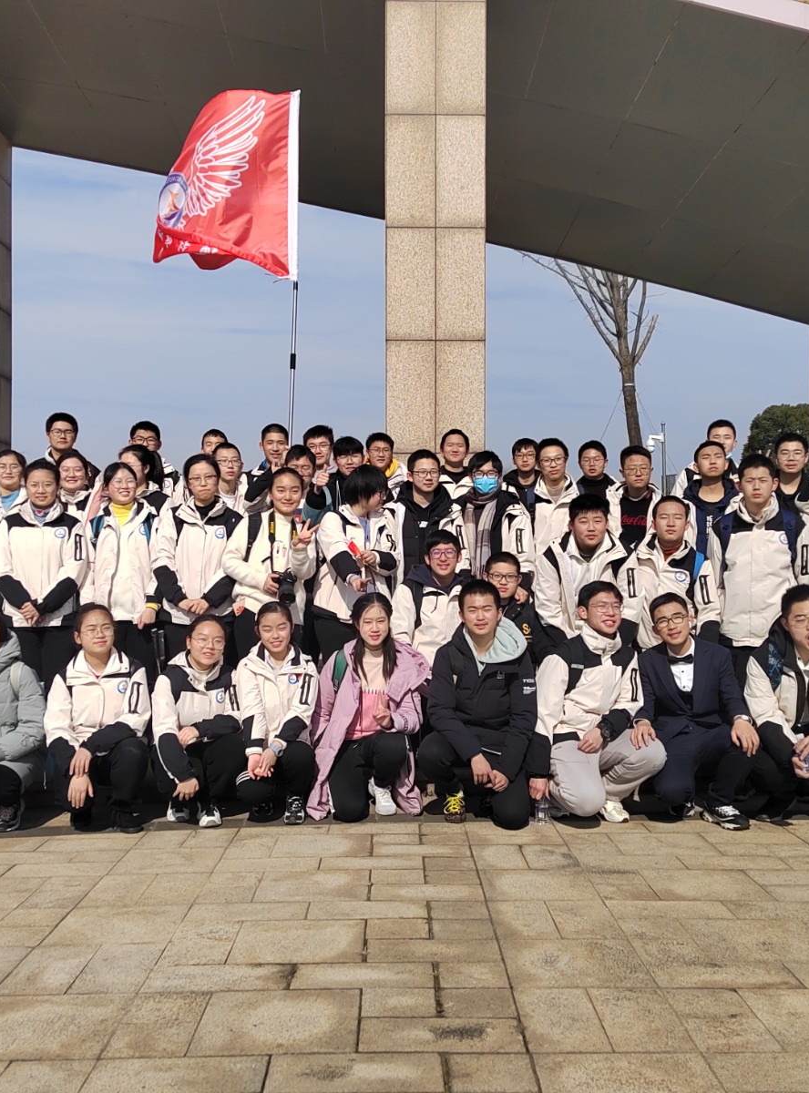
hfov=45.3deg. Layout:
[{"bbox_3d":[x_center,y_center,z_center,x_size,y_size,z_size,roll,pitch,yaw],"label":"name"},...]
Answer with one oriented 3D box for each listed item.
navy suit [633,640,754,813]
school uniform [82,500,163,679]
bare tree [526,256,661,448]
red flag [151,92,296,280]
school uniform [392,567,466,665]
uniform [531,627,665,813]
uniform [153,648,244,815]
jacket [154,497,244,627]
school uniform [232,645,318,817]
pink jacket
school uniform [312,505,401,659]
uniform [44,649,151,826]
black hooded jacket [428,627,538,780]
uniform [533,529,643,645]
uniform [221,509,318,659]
[{"bbox_3d":[1.320,0.804,4.500,0.540,0.790,0.600,0,-1,8],"label":"navy suit"},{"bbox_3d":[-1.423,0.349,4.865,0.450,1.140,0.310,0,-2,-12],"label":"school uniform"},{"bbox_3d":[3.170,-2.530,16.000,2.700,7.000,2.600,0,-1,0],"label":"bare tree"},{"bbox_3d":[-1.194,-2.412,6.450,0.950,1.220,0.450,0,-2,-6],"label":"red flag"},{"bbox_3d":[0.169,0.470,5.050,0.520,0.700,0.400,0,-1,0],"label":"school uniform"},{"bbox_3d":[0.903,0.806,4.509,0.580,0.800,0.580,0,-2,-5],"label":"uniform"},{"bbox_3d":[-0.973,0.834,4.520,0.440,0.750,0.600,0,-1,-20],"label":"uniform"},{"bbox_3d":[-1.050,0.076,4.950,0.455,0.655,0.360,0,-1,-10],"label":"jacket"},{"bbox_3d":[-0.606,0.864,4.580,0.410,0.770,0.560,0,-1,3],"label":"school uniform"},{"bbox_3d":[-0.179,0.832,4.550,0.560,0.840,0.500,0,-1,-6],"label":"pink jacket"},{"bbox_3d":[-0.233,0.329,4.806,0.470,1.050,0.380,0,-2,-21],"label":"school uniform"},{"bbox_3d":[-1.416,0.880,4.470,0.470,0.770,0.580,0,-1,-7],"label":"uniform"},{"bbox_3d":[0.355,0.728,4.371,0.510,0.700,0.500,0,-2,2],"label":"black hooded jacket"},{"bbox_3d":[0.934,0.270,4.871,0.540,0.660,0.380,0,-2,6],"label":"uniform"},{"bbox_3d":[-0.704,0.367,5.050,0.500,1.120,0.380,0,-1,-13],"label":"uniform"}]

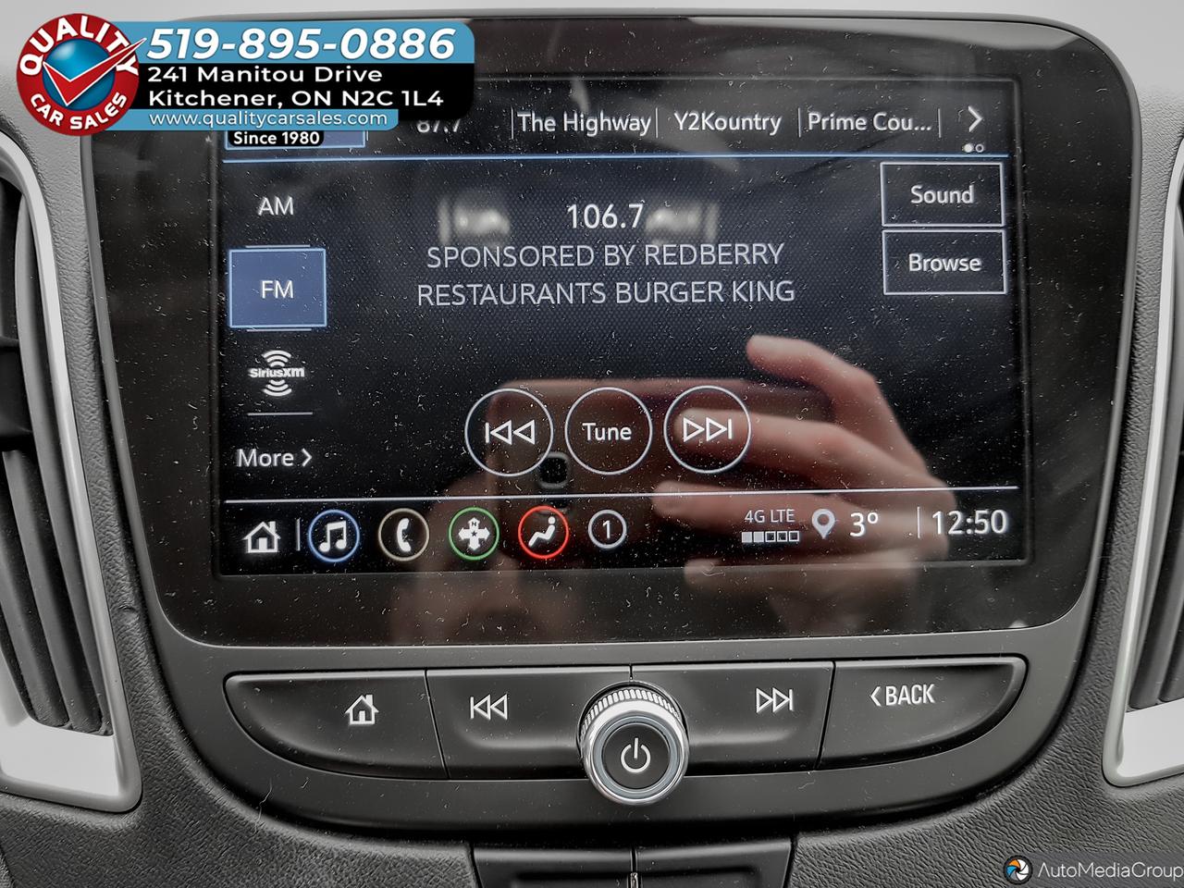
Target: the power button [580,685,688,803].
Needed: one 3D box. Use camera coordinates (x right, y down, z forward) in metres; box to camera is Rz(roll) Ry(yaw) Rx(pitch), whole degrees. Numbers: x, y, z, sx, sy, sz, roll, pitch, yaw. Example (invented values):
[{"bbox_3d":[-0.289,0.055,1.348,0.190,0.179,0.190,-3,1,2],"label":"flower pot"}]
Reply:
[{"bbox_3d":[0.009,0.064,0.188,0.023,0.023,0.012,-1,-1,-1],"label":"power button"}]

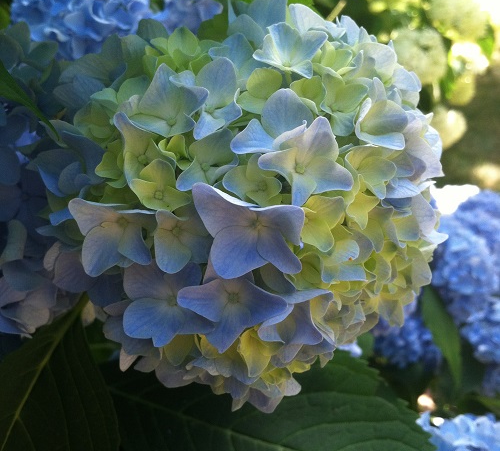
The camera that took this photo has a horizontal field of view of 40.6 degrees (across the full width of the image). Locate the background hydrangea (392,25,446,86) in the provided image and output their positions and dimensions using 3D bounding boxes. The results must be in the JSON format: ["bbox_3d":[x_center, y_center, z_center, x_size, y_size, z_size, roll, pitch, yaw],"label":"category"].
[{"bbox_3d":[0.384,-0.388,1.550,0.140,0.130,0.140,0,26,0],"label":"background hydrangea"}]

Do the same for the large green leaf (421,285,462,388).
[{"bbox_3d":[0.193,0.113,0.680,0.042,0.115,0.030,-17,15,11],"label":"large green leaf"}]

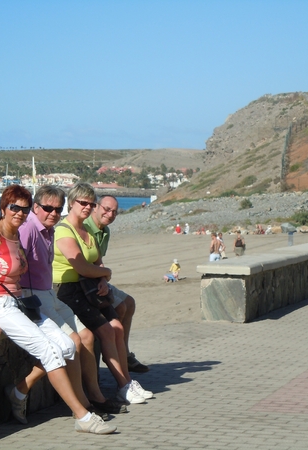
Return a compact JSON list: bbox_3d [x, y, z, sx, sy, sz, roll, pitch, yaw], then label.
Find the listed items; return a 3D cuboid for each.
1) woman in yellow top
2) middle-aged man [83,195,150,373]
[{"bbox_3d":[-0.354,0.450,10.565,0.678,1.484,0.511,0,2,18],"label":"woman in yellow top"},{"bbox_3d":[-0.315,0.417,11.086,0.600,1.268,0.491,1,2,20],"label":"middle-aged man"}]

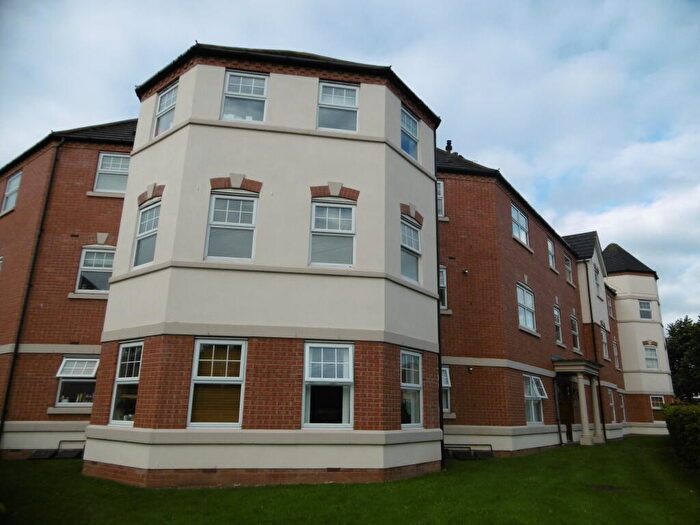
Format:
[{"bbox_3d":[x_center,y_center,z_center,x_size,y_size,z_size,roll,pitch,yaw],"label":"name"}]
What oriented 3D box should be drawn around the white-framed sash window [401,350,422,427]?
[{"bbox_3d":[1.183,2.450,9.359,0.100,1.408,0.875,-11,-21,36],"label":"white-framed sash window"}]

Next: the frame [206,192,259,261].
[{"bbox_3d":[-2.186,-0.638,9.017,0.865,1.267,0.100,3,-17,-8],"label":"frame"}]

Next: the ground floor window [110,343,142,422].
[{"bbox_3d":[-4.000,2.171,8.733,0.885,1.463,0.100,-12,-21,37],"label":"ground floor window"}]

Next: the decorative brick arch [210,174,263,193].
[{"bbox_3d":[-2.145,-1.495,9.192,0.971,0.362,0.100,4,-16,-8],"label":"decorative brick arch"}]

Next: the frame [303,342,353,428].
[{"bbox_3d":[-0.380,2.140,8.509,0.883,1.454,0.120,4,-16,-8],"label":"frame"}]

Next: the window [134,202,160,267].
[{"bbox_3d":[-3.954,-0.518,9.577,0.850,1.284,0.100,-12,-20,37],"label":"window"}]

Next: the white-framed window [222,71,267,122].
[{"bbox_3d":[-2.110,-3.306,9.789,0.840,1.101,0.100,4,-16,-8],"label":"white-framed window"}]

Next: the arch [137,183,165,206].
[{"bbox_3d":[-3.949,-1.387,9.744,1.039,0.401,0.100,-12,-20,37],"label":"arch"}]

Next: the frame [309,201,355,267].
[{"bbox_3d":[-0.312,-0.529,9.281,0.875,1.277,0.100,3,-17,-8],"label":"frame"}]

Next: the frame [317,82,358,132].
[{"bbox_3d":[-0.244,-3.184,10.063,0.821,1.094,0.100,4,-16,-8],"label":"frame"}]

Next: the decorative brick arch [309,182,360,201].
[{"bbox_3d":[-0.294,-1.375,9.464,0.975,0.367,0.100,4,-16,-8],"label":"decorative brick arch"}]

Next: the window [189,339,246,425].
[{"bbox_3d":[-2.258,2.053,8.332,0.896,1.458,0.120,3,-17,-7],"label":"window"}]

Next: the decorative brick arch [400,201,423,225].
[{"bbox_3d":[1.325,-1.075,10.425,0.100,0.379,0.966,-11,-21,36],"label":"decorative brick arch"}]

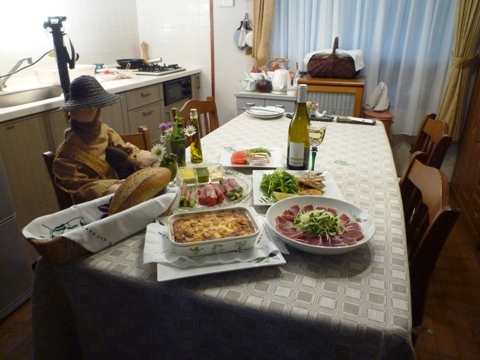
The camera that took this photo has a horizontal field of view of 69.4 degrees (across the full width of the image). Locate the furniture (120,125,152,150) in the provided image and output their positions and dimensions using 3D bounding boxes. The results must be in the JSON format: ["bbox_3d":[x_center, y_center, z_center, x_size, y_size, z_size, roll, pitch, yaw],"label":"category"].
[{"bbox_3d":[-0.290,0.305,1.188,0.480,0.843,0.410,18,29,34],"label":"furniture"}]

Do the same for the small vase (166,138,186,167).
[{"bbox_3d":[-0.220,-0.099,1.267,0.062,0.100,0.062,8,25,19],"label":"small vase"}]

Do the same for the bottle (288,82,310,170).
[{"bbox_3d":[0.223,-0.191,1.259,0.082,0.300,0.082,9,25,18],"label":"bottle"}]

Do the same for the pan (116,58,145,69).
[{"bbox_3d":[-0.882,-0.957,2.845,0.260,0.055,0.260,6,25,13],"label":"pan"}]

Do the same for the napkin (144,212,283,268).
[{"bbox_3d":[-0.067,0.136,0.830,0.315,0.045,0.205,-5,25,-13],"label":"napkin"}]

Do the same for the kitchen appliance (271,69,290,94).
[{"bbox_3d":[0.345,-0.805,2.835,0.140,0.194,0.195,-1,24,-1],"label":"kitchen appliance"}]

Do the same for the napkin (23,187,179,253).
[{"bbox_3d":[-0.307,0.104,0.842,0.360,0.090,0.145,-18,30,-35],"label":"napkin"}]

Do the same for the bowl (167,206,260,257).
[{"bbox_3d":[-0.060,0.123,0.806,0.200,0.053,0.130,-5,25,-13],"label":"bowl"}]

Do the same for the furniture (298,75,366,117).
[{"bbox_3d":[0.671,-0.325,2.636,0.410,0.840,0.330,9,25,18],"label":"furniture"}]

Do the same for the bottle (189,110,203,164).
[{"bbox_3d":[-0.172,-0.170,1.323,0.049,0.205,0.049,9,25,18],"label":"bottle"}]

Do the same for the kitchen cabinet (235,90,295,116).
[{"bbox_3d":[0.275,-0.424,3.043,0.507,0.670,0.400,8,25,19],"label":"kitchen cabinet"}]

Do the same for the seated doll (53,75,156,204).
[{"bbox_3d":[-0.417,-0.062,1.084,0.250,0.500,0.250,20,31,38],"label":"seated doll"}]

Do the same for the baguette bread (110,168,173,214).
[{"bbox_3d":[-0.265,0.029,0.949,0.100,0.088,0.240,11,32,25],"label":"baguette bread"}]

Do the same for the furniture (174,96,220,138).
[{"bbox_3d":[-0.055,-0.021,1.982,0.490,0.810,0.415,10,26,23],"label":"furniture"}]

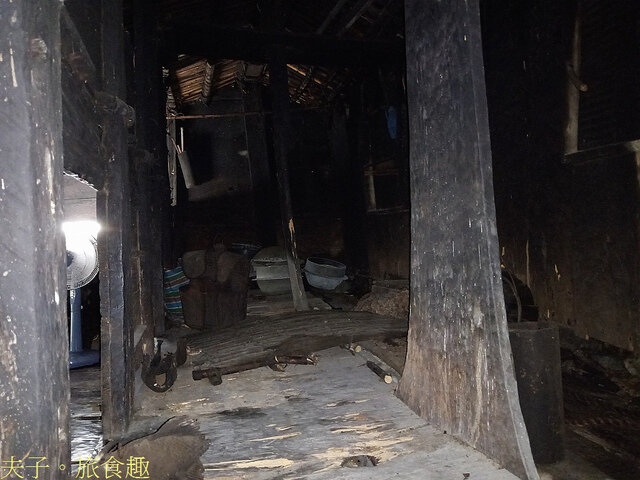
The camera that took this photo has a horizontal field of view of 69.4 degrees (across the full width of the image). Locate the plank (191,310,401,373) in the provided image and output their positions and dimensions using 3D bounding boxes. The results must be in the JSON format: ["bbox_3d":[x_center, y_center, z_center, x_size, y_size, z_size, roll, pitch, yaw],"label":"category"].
[{"bbox_3d":[-0.010,0.765,3.740,1.980,0.200,0.580,-1,1,-22],"label":"plank"}]

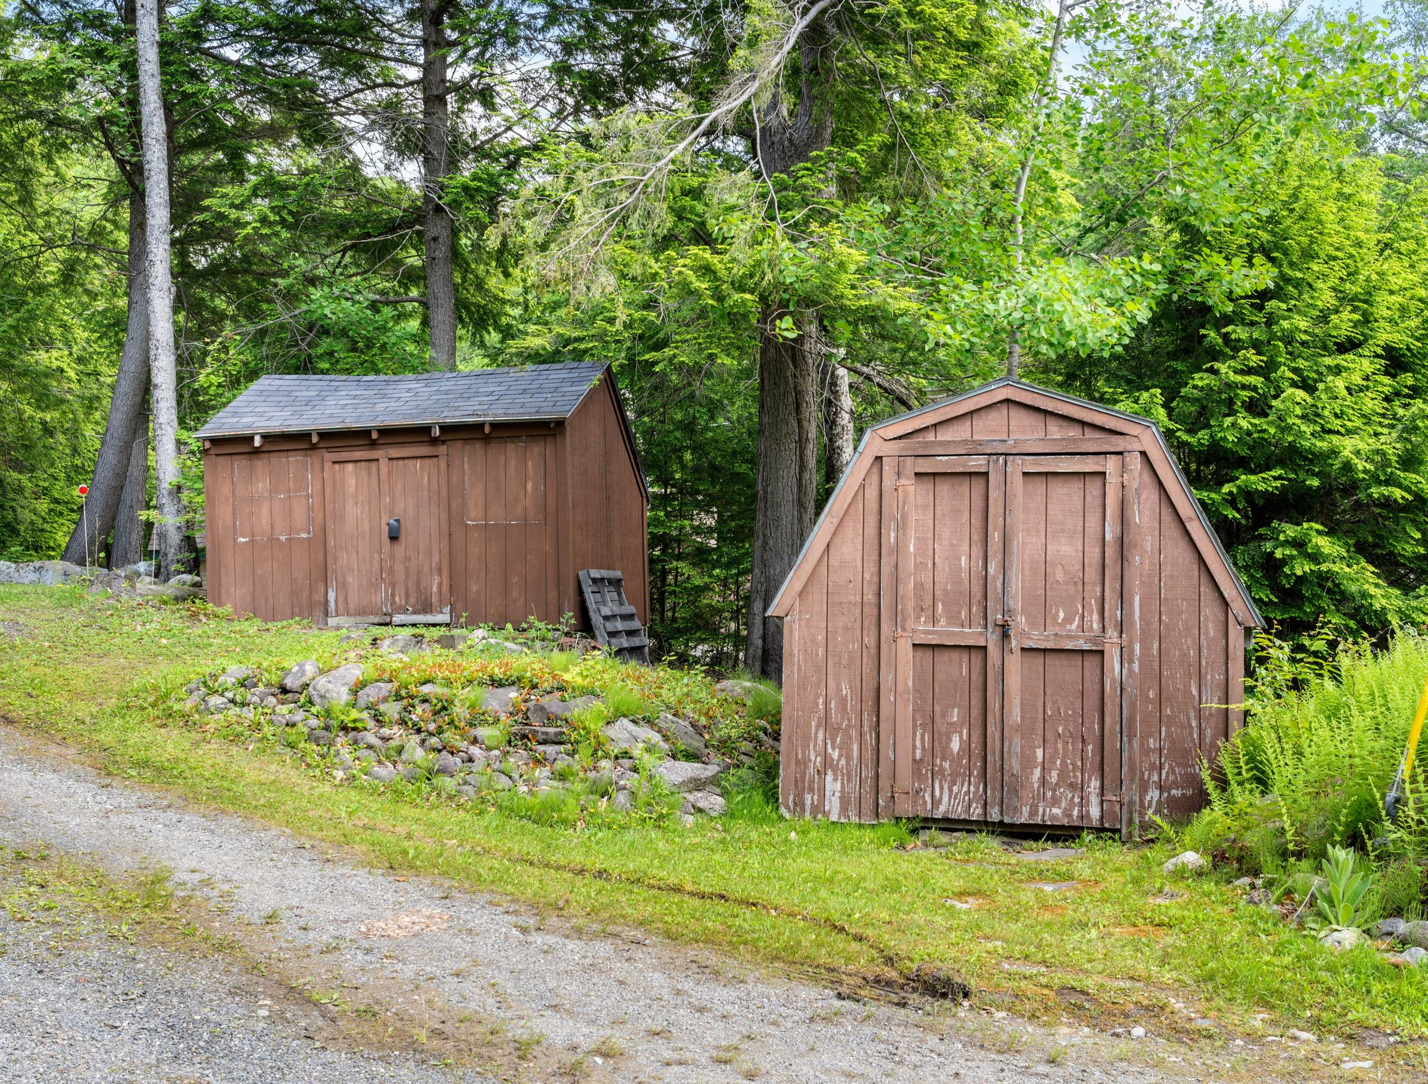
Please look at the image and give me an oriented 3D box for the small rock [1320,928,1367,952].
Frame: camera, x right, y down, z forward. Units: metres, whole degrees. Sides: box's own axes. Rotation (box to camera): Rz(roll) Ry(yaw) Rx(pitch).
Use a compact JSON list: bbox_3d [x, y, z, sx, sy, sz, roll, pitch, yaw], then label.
[{"bbox_3d":[2.577,1.633,6.114,0.190,0.110,0.150,0,-2,23],"label":"small rock"}]

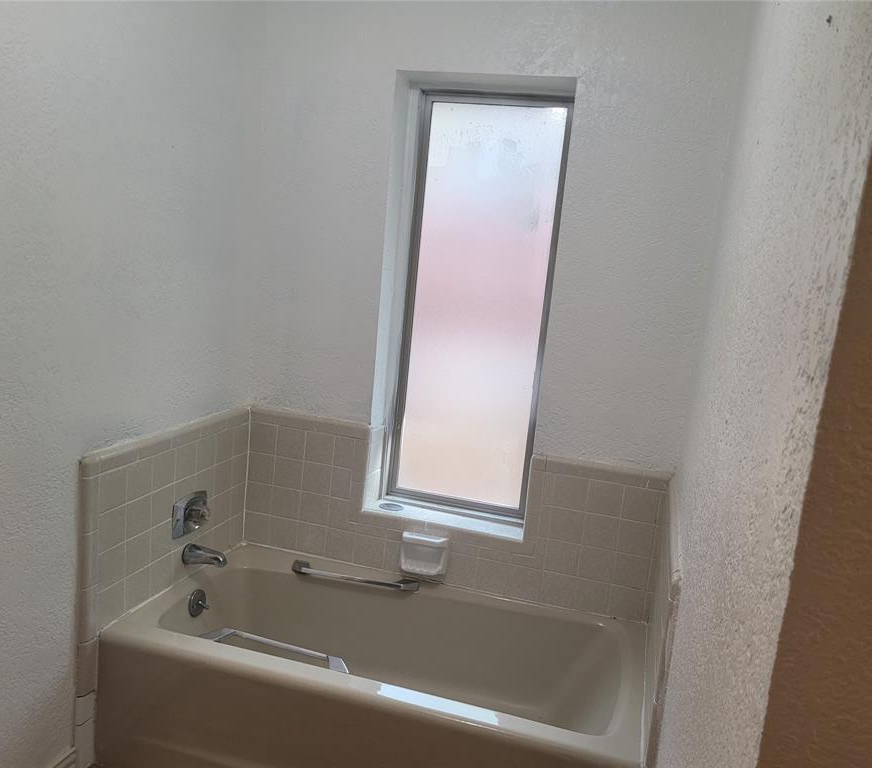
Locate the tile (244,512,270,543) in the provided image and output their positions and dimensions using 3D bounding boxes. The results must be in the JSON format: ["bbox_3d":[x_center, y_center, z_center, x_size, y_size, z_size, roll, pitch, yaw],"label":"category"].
[{"bbox_3d":[-0.646,0.523,2.796,0.108,0.109,0.008,8,10,16],"label":"tile"}]

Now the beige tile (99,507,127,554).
[{"bbox_3d":[-0.890,0.398,2.114,0.008,0.108,0.108,8,10,16],"label":"beige tile"}]

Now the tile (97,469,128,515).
[{"bbox_3d":[-0.872,0.287,2.077,0.008,0.108,0.108,8,10,15],"label":"tile"}]

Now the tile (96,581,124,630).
[{"bbox_3d":[-0.900,0.612,2.124,0.009,0.108,0.108,8,10,15],"label":"tile"}]

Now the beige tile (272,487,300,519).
[{"bbox_3d":[-0.533,0.430,2.764,0.108,0.108,0.008,8,10,16],"label":"beige tile"}]

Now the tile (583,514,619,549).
[{"bbox_3d":[0.523,0.468,2.433,0.108,0.109,0.008,8,10,16],"label":"tile"}]

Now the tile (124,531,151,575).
[{"bbox_3d":[-0.868,0.491,2.236,0.008,0.108,0.108,8,10,16],"label":"tile"}]

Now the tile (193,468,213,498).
[{"bbox_3d":[-0.758,0.333,2.507,0.008,0.109,0.108,8,10,16],"label":"tile"}]

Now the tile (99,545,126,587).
[{"bbox_3d":[-0.889,0.503,2.106,0.009,0.108,0.108,8,10,15],"label":"tile"}]

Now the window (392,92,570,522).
[{"bbox_3d":[0.141,-0.252,2.650,0.455,1.365,0.030,8,10,16],"label":"window"}]

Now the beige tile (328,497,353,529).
[{"bbox_3d":[-0.338,0.456,2.701,0.071,0.108,0.010,8,10,16],"label":"beige tile"}]

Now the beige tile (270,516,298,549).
[{"bbox_3d":[-0.541,0.537,2.766,0.108,0.109,0.008,8,10,16],"label":"beige tile"}]

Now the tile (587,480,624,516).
[{"bbox_3d":[0.539,0.362,2.433,0.108,0.108,0.009,8,10,15],"label":"tile"}]

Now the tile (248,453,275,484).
[{"bbox_3d":[-0.626,0.306,2.767,0.109,0.108,0.010,8,10,16],"label":"tile"}]

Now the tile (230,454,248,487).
[{"bbox_3d":[-0.695,0.304,2.715,0.008,0.108,0.102,8,10,15],"label":"tile"}]

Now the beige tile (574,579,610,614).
[{"bbox_3d":[0.508,0.687,2.488,0.108,0.108,0.009,8,10,15],"label":"beige tile"}]

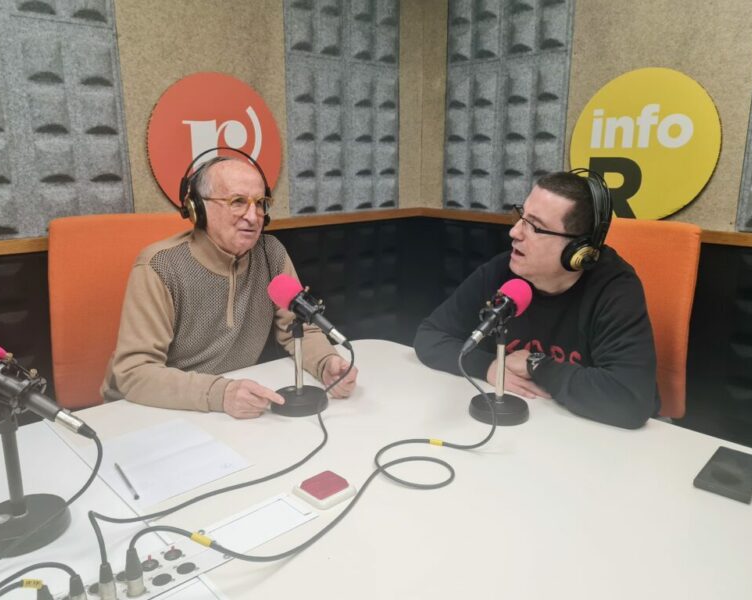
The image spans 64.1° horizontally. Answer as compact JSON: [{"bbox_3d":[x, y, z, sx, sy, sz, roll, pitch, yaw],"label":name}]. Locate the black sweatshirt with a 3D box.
[{"bbox_3d":[0.435,0.112,1.550,0.630,0.540,0.440,12,18,42],"label":"black sweatshirt"}]

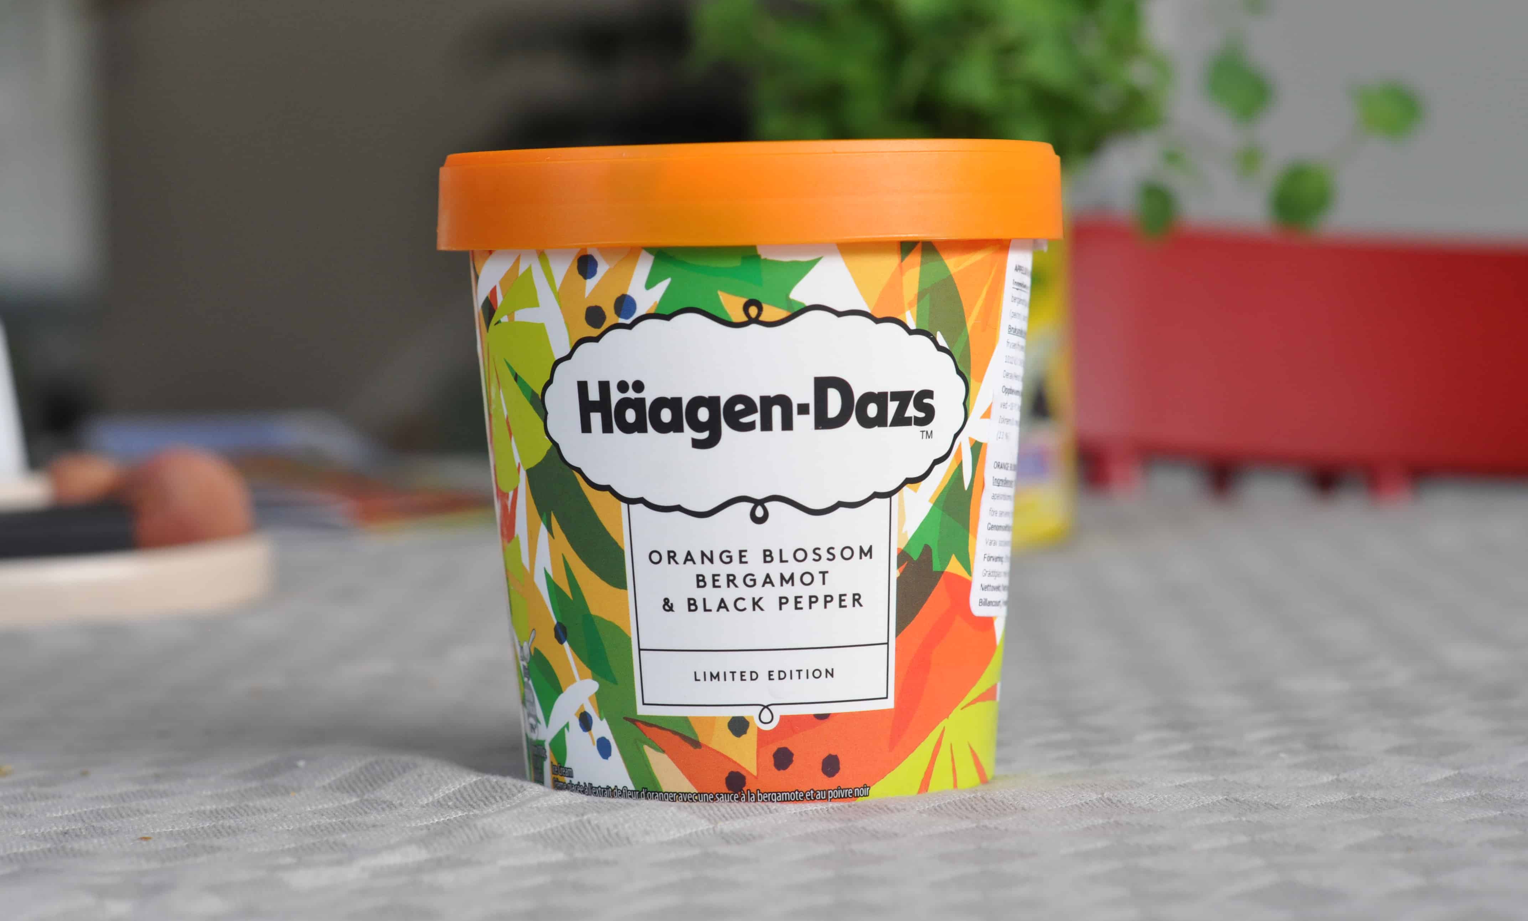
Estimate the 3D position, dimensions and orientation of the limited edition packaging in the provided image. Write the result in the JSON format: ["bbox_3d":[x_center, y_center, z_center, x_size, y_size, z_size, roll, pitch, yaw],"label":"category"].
[{"bbox_3d":[-0.001,0.000,0.502,0.098,0.097,0.098,-1,4,-2],"label":"limited edition packaging"}]

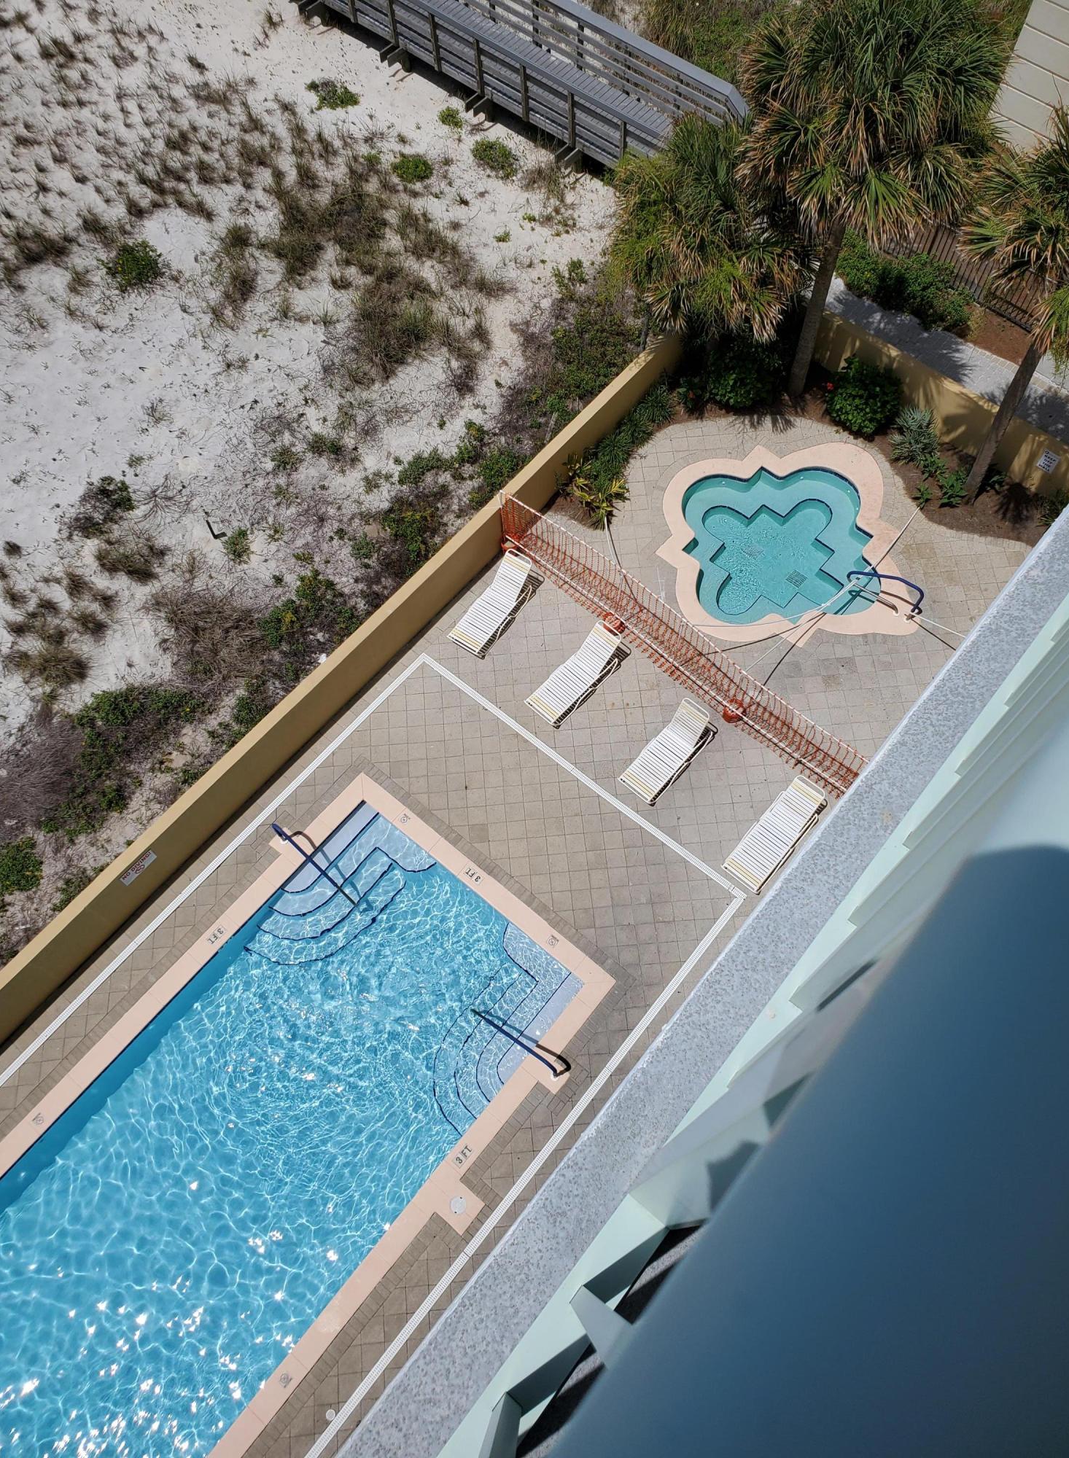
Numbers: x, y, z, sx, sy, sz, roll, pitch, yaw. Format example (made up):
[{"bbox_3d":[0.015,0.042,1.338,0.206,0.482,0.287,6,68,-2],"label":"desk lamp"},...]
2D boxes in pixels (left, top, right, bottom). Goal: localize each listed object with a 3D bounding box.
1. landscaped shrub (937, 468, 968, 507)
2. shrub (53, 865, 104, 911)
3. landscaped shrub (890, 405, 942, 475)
[{"bbox_3d":[7.488,-4.341,19.588,0.560,0.460,0.560,0,65,0],"label":"landscaped shrub"},{"bbox_3d":[-6.630,2.314,15.893,0.600,0.500,0.900,37,70,16],"label":"shrub"},{"bbox_3d":[6.881,-5.230,19.767,0.980,0.900,0.980,0,65,0],"label":"landscaped shrub"}]

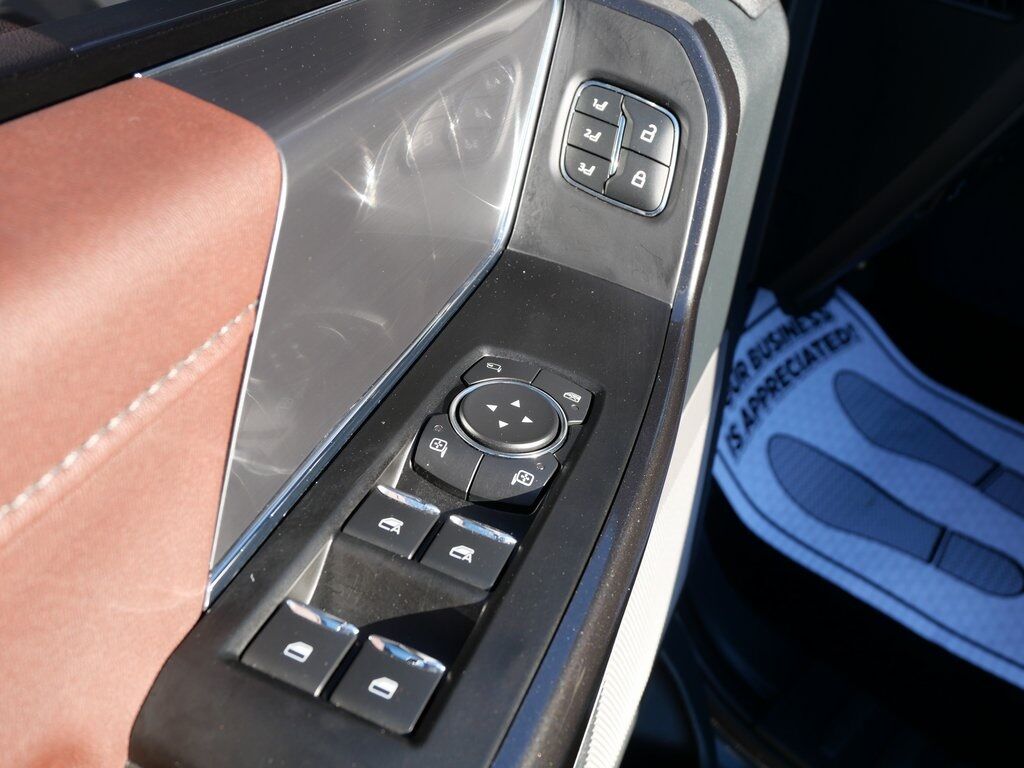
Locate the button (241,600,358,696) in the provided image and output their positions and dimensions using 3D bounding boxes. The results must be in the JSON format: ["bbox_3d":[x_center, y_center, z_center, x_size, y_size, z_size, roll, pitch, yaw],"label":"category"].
[{"bbox_3d":[-0.051,0.065,0.231,0.021,0.006,0.019,20,38,12],"label":"button"}]

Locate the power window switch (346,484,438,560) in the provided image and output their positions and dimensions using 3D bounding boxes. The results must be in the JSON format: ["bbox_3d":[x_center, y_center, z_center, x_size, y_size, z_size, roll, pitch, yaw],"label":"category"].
[{"bbox_3d":[-0.034,0.040,0.267,0.021,0.006,0.019,20,38,12],"label":"power window switch"}]

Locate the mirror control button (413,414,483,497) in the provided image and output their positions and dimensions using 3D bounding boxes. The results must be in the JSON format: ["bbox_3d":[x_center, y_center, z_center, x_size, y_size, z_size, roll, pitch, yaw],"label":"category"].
[{"bbox_3d":[-0.020,0.022,0.295,0.024,0.005,0.029,20,38,12],"label":"mirror control button"}]

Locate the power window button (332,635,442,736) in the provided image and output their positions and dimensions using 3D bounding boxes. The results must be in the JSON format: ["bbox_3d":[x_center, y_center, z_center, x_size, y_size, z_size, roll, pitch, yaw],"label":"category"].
[{"bbox_3d":[-0.030,0.073,0.226,0.021,0.006,0.019,20,38,12],"label":"power window button"}]

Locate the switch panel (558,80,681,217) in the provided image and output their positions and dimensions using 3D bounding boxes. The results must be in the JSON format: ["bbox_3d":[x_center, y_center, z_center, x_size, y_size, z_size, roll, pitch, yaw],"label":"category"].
[{"bbox_3d":[0.043,-0.092,0.373,0.046,0.043,0.006,18,14,14],"label":"switch panel"}]

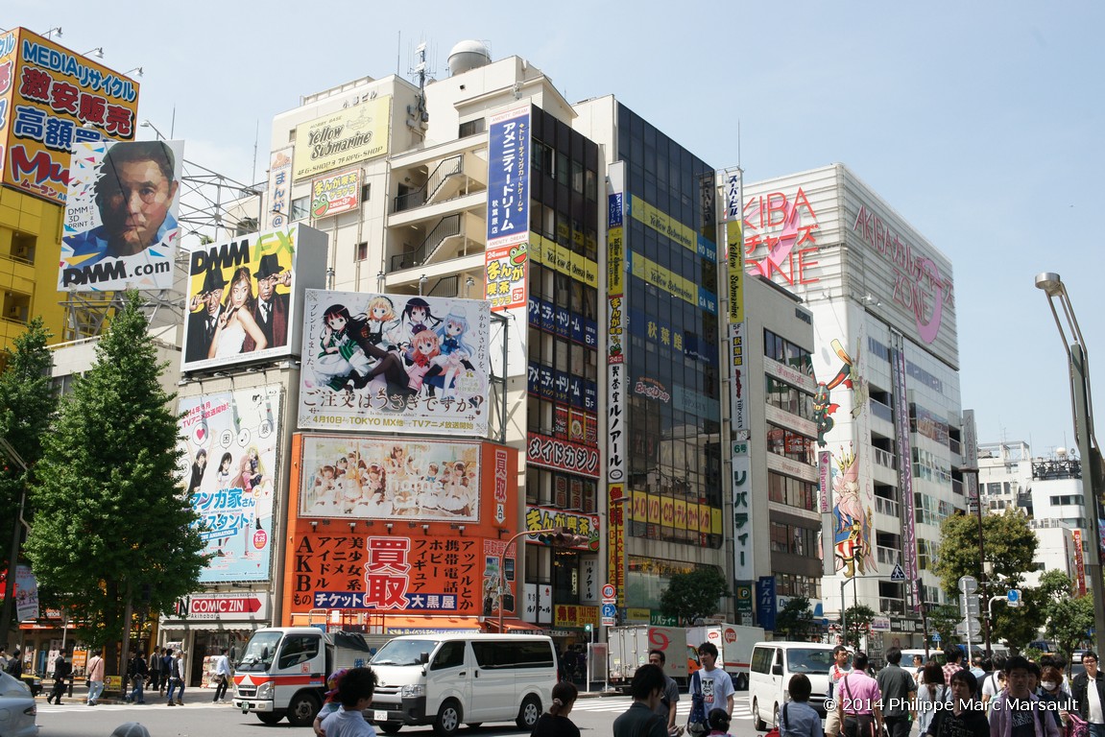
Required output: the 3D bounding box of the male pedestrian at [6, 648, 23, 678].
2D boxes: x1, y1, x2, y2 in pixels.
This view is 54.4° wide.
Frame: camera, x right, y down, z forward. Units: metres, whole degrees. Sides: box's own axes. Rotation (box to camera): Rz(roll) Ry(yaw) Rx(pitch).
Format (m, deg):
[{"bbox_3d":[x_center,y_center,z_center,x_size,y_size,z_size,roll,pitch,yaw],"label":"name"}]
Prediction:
[{"bbox_3d":[-16.948,9.621,33.664,0.420,1.710,0.520,4,-14,-15],"label":"male pedestrian"}]

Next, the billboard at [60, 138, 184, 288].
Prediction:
[{"bbox_3d":[-19.819,-7.130,49.456,5.400,7.250,0.300,-1,-13,4],"label":"billboard"}]

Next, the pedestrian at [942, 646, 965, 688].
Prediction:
[{"bbox_3d":[4.759,4.140,12.597,0.500,1.740,0.400,-9,-16,34],"label":"pedestrian"}]

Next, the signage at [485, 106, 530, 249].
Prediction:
[{"bbox_3d":[-2.225,-9.451,53.050,2.559,7.128,0.250,-9,-16,34],"label":"signage"}]

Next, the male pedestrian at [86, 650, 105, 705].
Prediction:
[{"bbox_3d":[-14.506,9.852,34.102,0.500,1.700,0.450,-9,-16,34],"label":"male pedestrian"}]

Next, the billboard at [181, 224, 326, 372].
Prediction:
[{"bbox_3d":[-13.465,-2.855,48.672,6.722,5.889,2.000,-8,-17,30],"label":"billboard"}]

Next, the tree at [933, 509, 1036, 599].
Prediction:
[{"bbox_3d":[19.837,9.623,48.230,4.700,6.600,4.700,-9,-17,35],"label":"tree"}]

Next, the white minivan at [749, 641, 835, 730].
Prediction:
[{"bbox_3d":[5.397,6.831,22.921,1.695,1.980,4.695,0,-14,2],"label":"white minivan"}]

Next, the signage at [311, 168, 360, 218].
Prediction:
[{"bbox_3d":[-12.237,-9.850,60.464,3.756,2.551,0.300,-9,-16,34],"label":"signage"}]

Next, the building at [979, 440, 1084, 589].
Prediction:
[{"bbox_3d":[69.845,25.330,155.966,11.000,28.000,13.000,-9,-16,35],"label":"building"}]

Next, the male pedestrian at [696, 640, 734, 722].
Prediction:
[{"bbox_3d":[1.617,3.594,10.609,0.520,1.740,0.360,-6,-15,26],"label":"male pedestrian"}]

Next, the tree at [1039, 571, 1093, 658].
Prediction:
[{"bbox_3d":[24.553,12.433,51.686,2.900,5.432,2.900,-11,-18,37],"label":"tree"}]

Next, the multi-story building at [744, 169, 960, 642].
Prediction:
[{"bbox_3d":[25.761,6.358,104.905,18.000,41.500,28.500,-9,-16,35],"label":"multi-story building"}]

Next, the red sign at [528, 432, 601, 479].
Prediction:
[{"bbox_3d":[0.510,4.189,51.158,0.250,1.397,5.607,-11,-18,37],"label":"red sign"}]

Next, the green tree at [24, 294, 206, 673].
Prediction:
[{"bbox_3d":[-15.317,4.173,38.094,6.200,14.444,6.000,6,-15,-21],"label":"green tree"}]

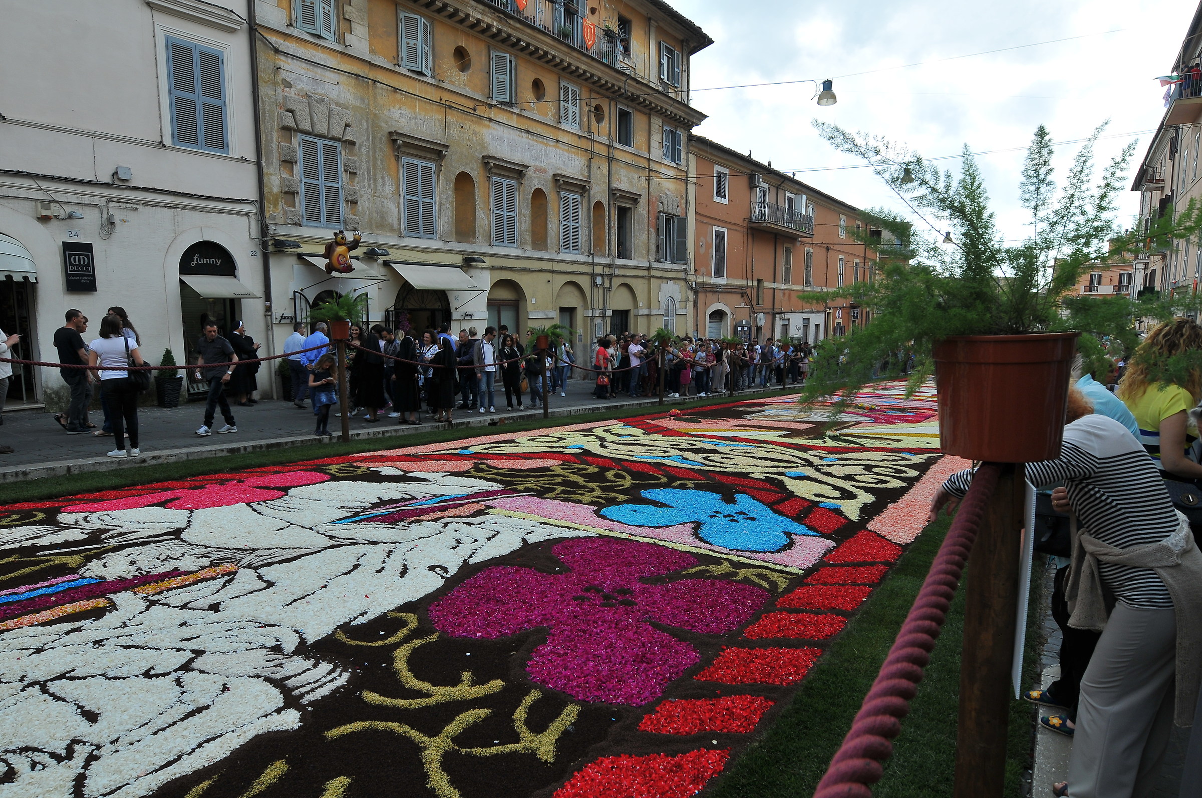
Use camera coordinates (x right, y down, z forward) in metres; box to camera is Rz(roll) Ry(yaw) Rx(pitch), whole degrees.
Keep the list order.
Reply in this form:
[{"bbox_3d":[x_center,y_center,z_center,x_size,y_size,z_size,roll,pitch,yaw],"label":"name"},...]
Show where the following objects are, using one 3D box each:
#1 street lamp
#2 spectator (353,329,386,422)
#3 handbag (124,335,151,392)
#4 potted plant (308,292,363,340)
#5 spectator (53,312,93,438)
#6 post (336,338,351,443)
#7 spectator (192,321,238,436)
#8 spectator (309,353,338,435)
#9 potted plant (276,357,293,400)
[{"bbox_3d":[4.876,-6.622,15.100,0.420,0.490,0.420,0,7,0],"label":"street lamp"},{"bbox_3d":[-4.076,-0.422,12.331,0.530,1.620,0.380,-3,7,-27],"label":"spectator"},{"bbox_3d":[-5.334,-0.405,8.060,0.190,0.630,0.330,5,8,36],"label":"handbag"},{"bbox_3d":[-3.938,-1.229,10.413,0.800,0.700,0.750,0,7,0],"label":"potted plant"},{"bbox_3d":[-7.207,-0.372,9.572,0.490,1.690,0.340,4,8,30],"label":"spectator"},{"bbox_3d":[-3.867,-0.113,10.533,0.105,1.548,0.105,0,7,0],"label":"post"},{"bbox_3d":[-5.510,-0.302,10.009,0.550,1.630,0.420,1,7,9],"label":"spectator"},{"bbox_3d":[-4.153,-0.070,10.498,0.310,1.220,0.370,5,9,38],"label":"spectator"},{"bbox_3d":[-6.618,-0.473,14.999,0.480,1.000,0.480,0,7,0],"label":"potted plant"}]

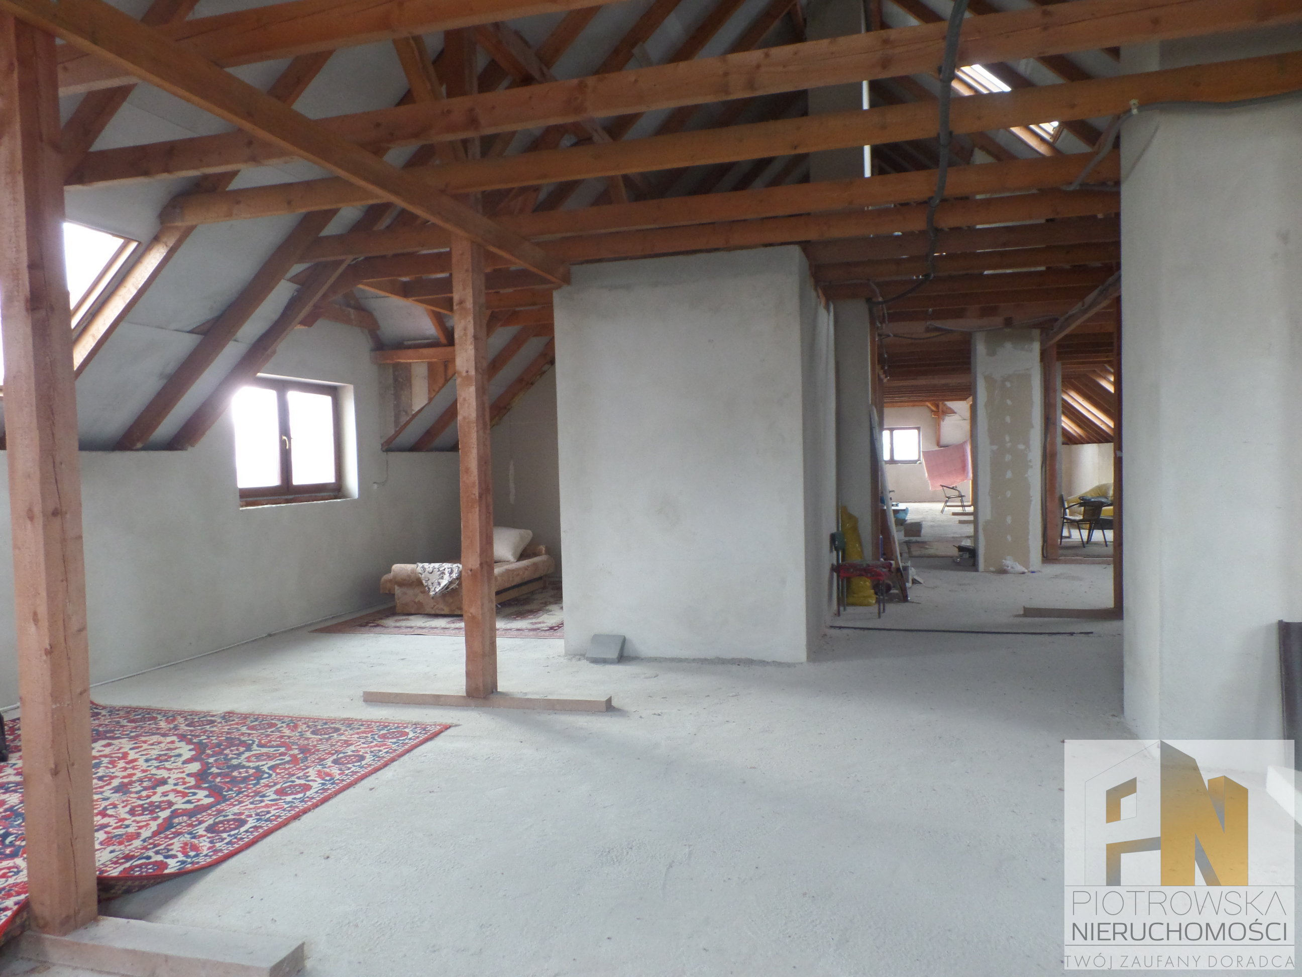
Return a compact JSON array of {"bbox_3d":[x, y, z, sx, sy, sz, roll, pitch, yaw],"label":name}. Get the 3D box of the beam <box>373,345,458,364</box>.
[{"bbox_3d":[-2.348,-1.359,8.824,1.064,0.140,0.140,-1,2,16],"label":"beam"}]

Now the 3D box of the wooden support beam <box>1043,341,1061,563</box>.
[{"bbox_3d":[5.086,-0.435,10.916,0.126,2.706,0.140,-1,2,16],"label":"wooden support beam"}]

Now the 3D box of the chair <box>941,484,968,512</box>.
[{"bbox_3d":[7.632,0.301,21.722,0.644,0.686,0.560,-1,2,16],"label":"chair"}]

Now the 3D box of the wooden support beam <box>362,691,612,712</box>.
[{"bbox_3d":[-0.983,1.248,5.152,1.532,0.067,0.133,-1,2,16],"label":"wooden support beam"}]

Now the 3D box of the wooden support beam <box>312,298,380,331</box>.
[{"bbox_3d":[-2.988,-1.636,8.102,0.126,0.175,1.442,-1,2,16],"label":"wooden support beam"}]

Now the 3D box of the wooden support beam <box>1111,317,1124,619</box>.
[{"bbox_3d":[4.016,-0.278,7.366,0.126,2.636,0.140,-1,2,16],"label":"wooden support beam"}]

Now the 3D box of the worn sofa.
[{"bbox_3d":[-1.915,0.937,9.427,1.078,0.497,2.170,-1,2,16],"label":"worn sofa"}]

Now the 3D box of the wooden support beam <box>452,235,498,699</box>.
[{"bbox_3d":[-1.039,-0.117,5.085,0.126,2.671,0.154,-1,2,16],"label":"wooden support beam"}]

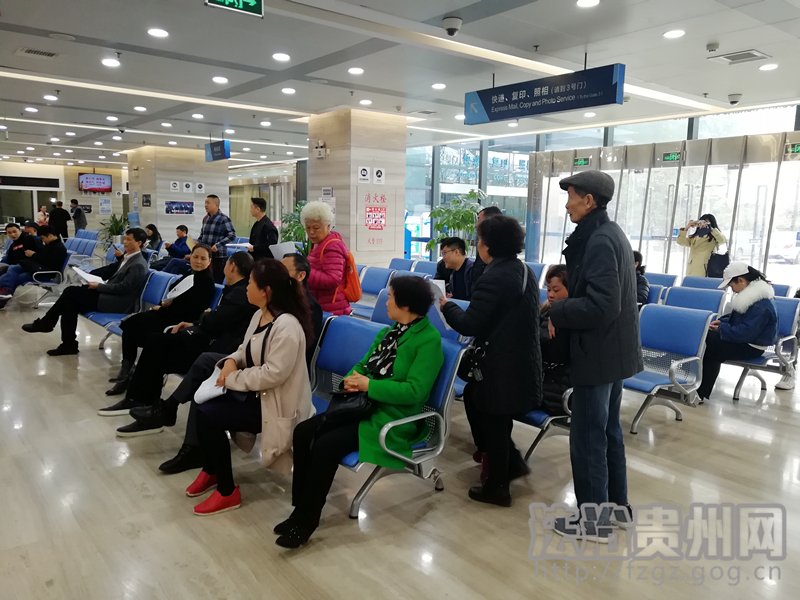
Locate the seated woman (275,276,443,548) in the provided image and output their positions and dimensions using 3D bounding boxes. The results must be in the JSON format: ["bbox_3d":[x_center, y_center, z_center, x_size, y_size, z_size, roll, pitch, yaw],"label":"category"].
[{"bbox_3d":[-0.232,0.485,2.966,0.920,1.165,0.490,-5,10,-39],"label":"seated woman"}]

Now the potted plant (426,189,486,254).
[{"bbox_3d":[1.023,-1.032,11.300,1.050,1.940,1.050,1,8,0],"label":"potted plant"}]

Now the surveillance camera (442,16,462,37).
[{"bbox_3d":[0.441,-2.283,5.267,0.170,0.145,0.170,1,8,0],"label":"surveillance camera"}]

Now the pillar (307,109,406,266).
[{"bbox_3d":[-0.754,-1.586,10.858,1.150,3.100,1.300,-5,10,-38],"label":"pillar"}]

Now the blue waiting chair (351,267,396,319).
[{"bbox_3d":[-0.471,0.082,7.064,0.710,0.840,0.540,-5,10,-39],"label":"blue waiting chair"}]

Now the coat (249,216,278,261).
[{"bbox_3d":[-1.991,-0.888,9.100,0.420,0.680,0.500,0,8,-6],"label":"coat"}]

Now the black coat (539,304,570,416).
[{"bbox_3d":[0.853,0.308,3.651,0.580,0.620,0.500,-5,10,-38],"label":"black coat"}]

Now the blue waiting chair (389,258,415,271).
[{"bbox_3d":[-0.258,-0.174,9.031,0.770,0.820,0.590,-5,10,-38],"label":"blue waiting chair"}]

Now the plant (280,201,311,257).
[{"bbox_3d":[-1.774,-0.881,10.800,0.750,1.690,0.750,-5,10,-39],"label":"plant"}]

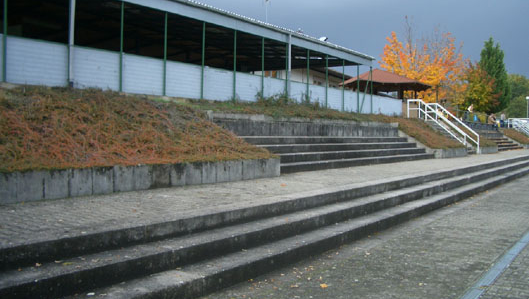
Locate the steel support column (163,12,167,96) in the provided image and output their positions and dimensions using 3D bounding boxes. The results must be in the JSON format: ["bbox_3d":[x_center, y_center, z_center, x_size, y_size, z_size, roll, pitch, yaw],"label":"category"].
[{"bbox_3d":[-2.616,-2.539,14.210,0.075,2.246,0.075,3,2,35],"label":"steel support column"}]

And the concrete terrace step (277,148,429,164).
[{"bbox_3d":[3.139,0.153,17.133,0.402,0.195,11.527,3,2,35],"label":"concrete terrace step"}]

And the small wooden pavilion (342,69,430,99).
[{"bbox_3d":[8.253,-3.689,36.559,6.200,3.500,6.200,2,2,13],"label":"small wooden pavilion"}]

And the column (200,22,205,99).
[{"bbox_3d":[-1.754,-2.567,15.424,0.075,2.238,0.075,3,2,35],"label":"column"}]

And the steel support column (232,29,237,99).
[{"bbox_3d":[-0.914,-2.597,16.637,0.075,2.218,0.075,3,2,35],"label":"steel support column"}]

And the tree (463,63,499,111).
[{"bbox_3d":[18.113,-4.715,45.091,3.100,5.379,3.100,2,2,22],"label":"tree"}]

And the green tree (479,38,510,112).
[{"bbox_3d":[21.409,-6.300,50.141,3.000,8.341,3.000,2,2,23],"label":"green tree"}]

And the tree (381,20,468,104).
[{"bbox_3d":[13.283,-6.533,45.149,7.200,8.810,7.000,2,2,16],"label":"tree"}]

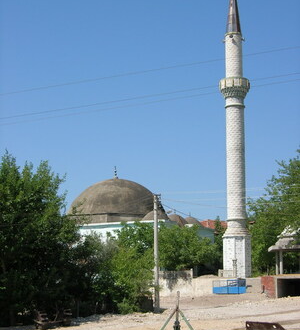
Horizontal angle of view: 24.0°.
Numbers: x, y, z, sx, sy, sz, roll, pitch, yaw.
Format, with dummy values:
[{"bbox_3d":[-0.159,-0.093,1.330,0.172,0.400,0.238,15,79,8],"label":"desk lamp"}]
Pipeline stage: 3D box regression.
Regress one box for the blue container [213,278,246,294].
[{"bbox_3d":[6.566,9.997,58.000,2.400,1.250,1.600,-5,-10,29],"label":"blue container"}]

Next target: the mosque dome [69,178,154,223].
[{"bbox_3d":[-3.433,3.727,74.000,10.200,4.900,10.200,0,-9,-3],"label":"mosque dome"}]

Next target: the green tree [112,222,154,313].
[{"bbox_3d":[-1.030,6.398,44.000,2.700,5.700,2.700,0,-9,0],"label":"green tree"}]

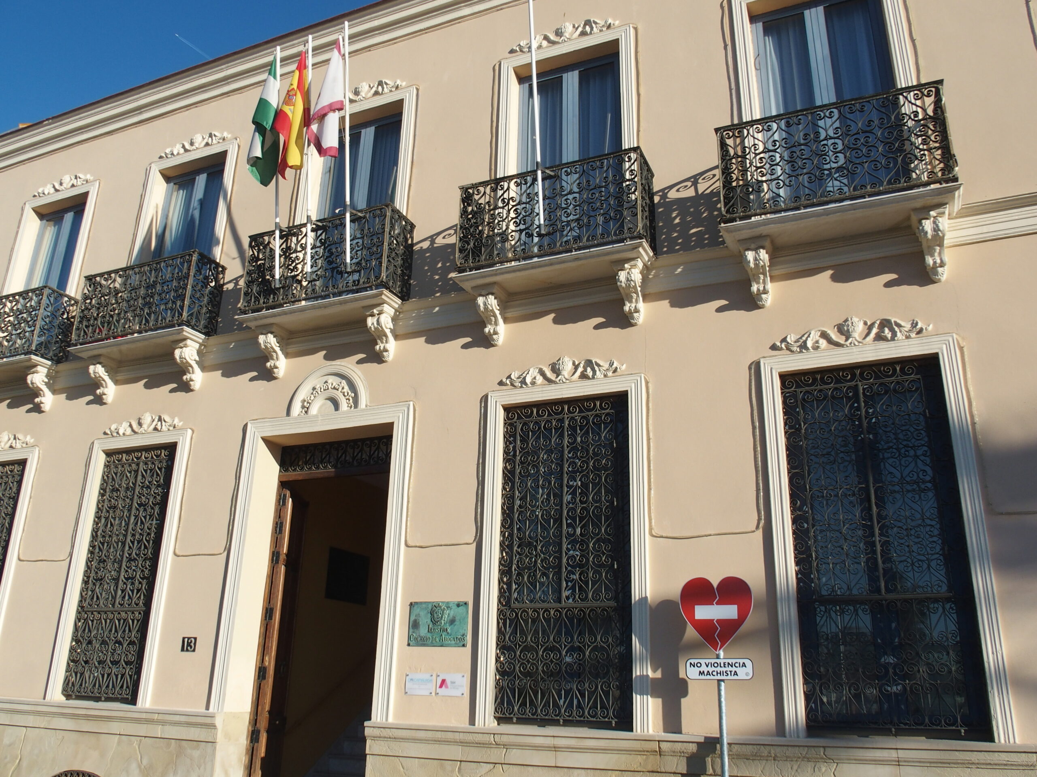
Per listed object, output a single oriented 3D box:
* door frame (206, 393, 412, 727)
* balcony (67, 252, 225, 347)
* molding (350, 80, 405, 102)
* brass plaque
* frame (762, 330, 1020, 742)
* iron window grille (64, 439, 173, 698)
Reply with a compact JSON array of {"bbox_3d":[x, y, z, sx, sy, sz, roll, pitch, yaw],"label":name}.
[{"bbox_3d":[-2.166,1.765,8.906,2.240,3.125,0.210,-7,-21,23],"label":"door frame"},{"bbox_3d":[-4.796,-1.069,10.873,1.951,0.974,0.533,-7,-20,23],"label":"balcony"},{"bbox_3d":[-2.064,-3.800,10.801,1.360,0.272,0.073,-7,-20,23],"label":"molding"},{"bbox_3d":[-0.785,2.296,8.154,0.655,0.420,0.030,-7,-21,22],"label":"brass plaque"},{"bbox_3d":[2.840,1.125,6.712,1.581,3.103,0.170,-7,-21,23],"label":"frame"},{"bbox_3d":[-4.748,2.162,10.101,1.295,2.953,0.052,-7,-21,22],"label":"iron window grille"}]

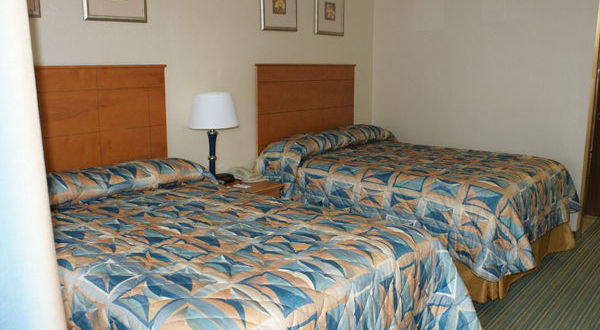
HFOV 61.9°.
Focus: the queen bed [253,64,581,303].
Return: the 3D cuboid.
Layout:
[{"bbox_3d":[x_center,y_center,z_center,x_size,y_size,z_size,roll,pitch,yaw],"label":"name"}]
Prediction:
[{"bbox_3d":[0.904,-0.078,4.137,2.175,1.489,1.548,10,15,41],"label":"queen bed"}]

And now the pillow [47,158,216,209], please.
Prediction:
[{"bbox_3d":[-1.120,0.087,3.093,0.423,0.204,1.285,10,15,41],"label":"pillow"}]

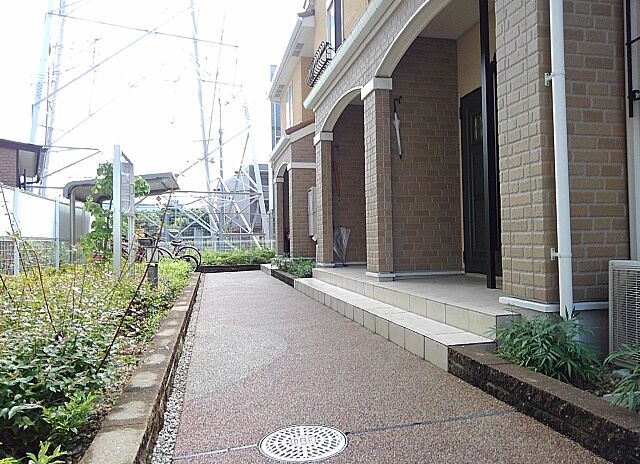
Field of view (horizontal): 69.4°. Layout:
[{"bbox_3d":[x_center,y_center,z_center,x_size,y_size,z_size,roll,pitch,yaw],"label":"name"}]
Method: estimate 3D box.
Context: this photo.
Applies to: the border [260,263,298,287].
[{"bbox_3d":[-0.894,0.901,9.880,0.166,0.142,4.966,-1,-1,-13],"label":"border"}]

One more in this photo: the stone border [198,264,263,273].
[{"bbox_3d":[-2.366,0.964,12.050,1.671,0.154,0.169,-1,-1,-13],"label":"stone border"}]

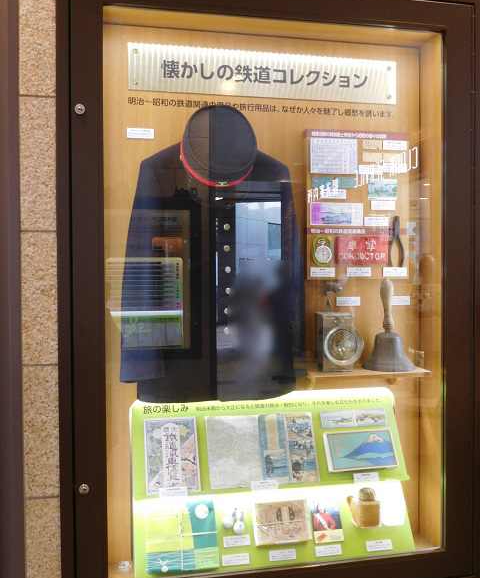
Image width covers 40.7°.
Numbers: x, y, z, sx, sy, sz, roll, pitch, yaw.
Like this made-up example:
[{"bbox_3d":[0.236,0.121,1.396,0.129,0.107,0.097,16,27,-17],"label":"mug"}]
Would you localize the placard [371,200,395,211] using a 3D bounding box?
[{"bbox_3d":[0.399,-0.231,1.799,0.071,0.025,0.004,-1,1,-12],"label":"placard"}]

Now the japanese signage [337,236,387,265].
[{"bbox_3d":[0.339,-0.107,1.782,0.148,0.075,0.015,-1,1,-12],"label":"japanese signage"}]

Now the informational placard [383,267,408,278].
[{"bbox_3d":[0.433,-0.047,1.805,0.071,0.026,0.005,-1,1,-12],"label":"informational placard"}]

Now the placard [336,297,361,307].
[{"bbox_3d":[0.307,0.036,1.830,0.071,0.026,0.005,-1,1,-12],"label":"placard"}]

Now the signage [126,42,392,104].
[{"bbox_3d":[0.074,-0.576,1.744,0.745,0.118,0.012,-1,1,-12],"label":"signage"}]

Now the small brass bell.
[{"bbox_3d":[0.403,0.096,1.750,0.145,0.245,0.145,-1,1,-12],"label":"small brass bell"}]

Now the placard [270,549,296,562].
[{"bbox_3d":[0.109,0.680,1.649,0.071,0.026,0.004,-1,-30,-12],"label":"placard"}]

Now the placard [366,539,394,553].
[{"bbox_3d":[0.373,0.687,1.729,0.071,0.026,0.005,-1,-27,-12],"label":"placard"}]

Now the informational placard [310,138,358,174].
[{"bbox_3d":[0.257,-0.361,1.764,0.135,0.096,0.006,-1,1,-12],"label":"informational placard"}]

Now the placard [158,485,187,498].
[{"bbox_3d":[-0.168,0.519,1.650,0.071,0.026,0.005,-1,-21,-12],"label":"placard"}]

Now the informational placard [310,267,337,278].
[{"bbox_3d":[0.227,-0.045,1.766,0.071,0.025,0.004,-1,1,-12],"label":"informational placard"}]

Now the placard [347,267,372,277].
[{"bbox_3d":[0.330,-0.046,1.786,0.071,0.026,0.005,-1,1,-12],"label":"placard"}]

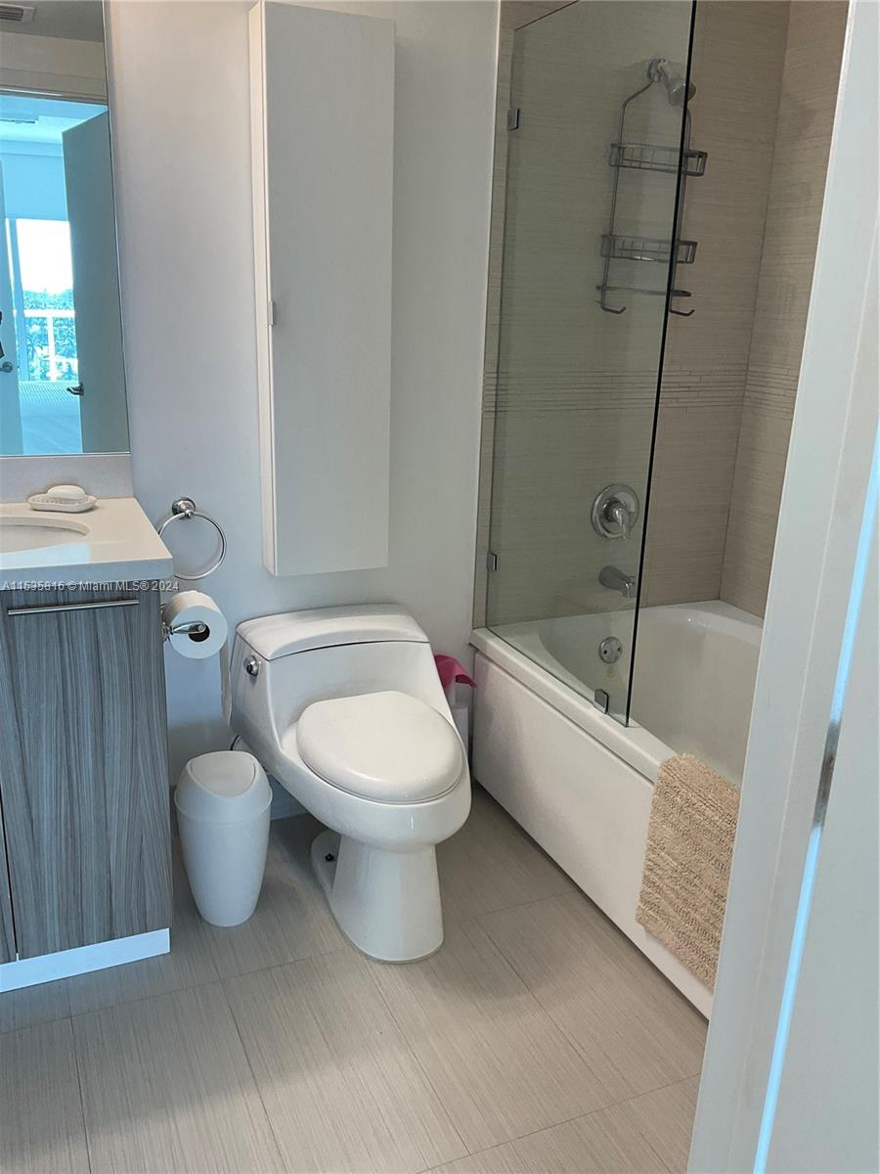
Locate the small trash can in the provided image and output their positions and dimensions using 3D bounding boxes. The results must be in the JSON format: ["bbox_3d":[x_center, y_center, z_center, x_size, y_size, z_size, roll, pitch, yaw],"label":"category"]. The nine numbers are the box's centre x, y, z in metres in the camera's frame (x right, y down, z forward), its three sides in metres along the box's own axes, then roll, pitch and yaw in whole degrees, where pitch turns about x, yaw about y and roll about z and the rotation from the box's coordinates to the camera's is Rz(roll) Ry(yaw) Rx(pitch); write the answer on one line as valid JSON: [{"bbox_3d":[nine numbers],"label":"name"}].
[{"bbox_3d":[-0.498,0.575,2.284,0.220,0.400,0.220,2,17,0],"label":"small trash can"}]

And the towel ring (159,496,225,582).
[{"bbox_3d":[-0.607,-0.117,2.402,0.166,0.197,0.075,-6,18,-23],"label":"towel ring"}]

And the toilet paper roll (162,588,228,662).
[{"bbox_3d":[-0.505,0.079,2.018,0.117,0.117,0.105,-6,18,-23],"label":"toilet paper roll"}]

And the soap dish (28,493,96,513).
[{"bbox_3d":[-0.844,-0.186,2.207,0.148,0.028,0.108,-2,17,-14],"label":"soap dish"}]

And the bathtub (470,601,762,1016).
[{"bbox_3d":[0.806,0.526,2.423,0.905,0.490,1.530,-6,18,-23],"label":"bathtub"}]

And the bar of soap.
[{"bbox_3d":[-0.838,-0.212,2.204,0.085,0.031,0.056,-2,17,-14],"label":"bar of soap"}]

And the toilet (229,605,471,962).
[{"bbox_3d":[-0.172,0.444,2.398,0.520,0.605,0.710,-6,18,-23],"label":"toilet"}]

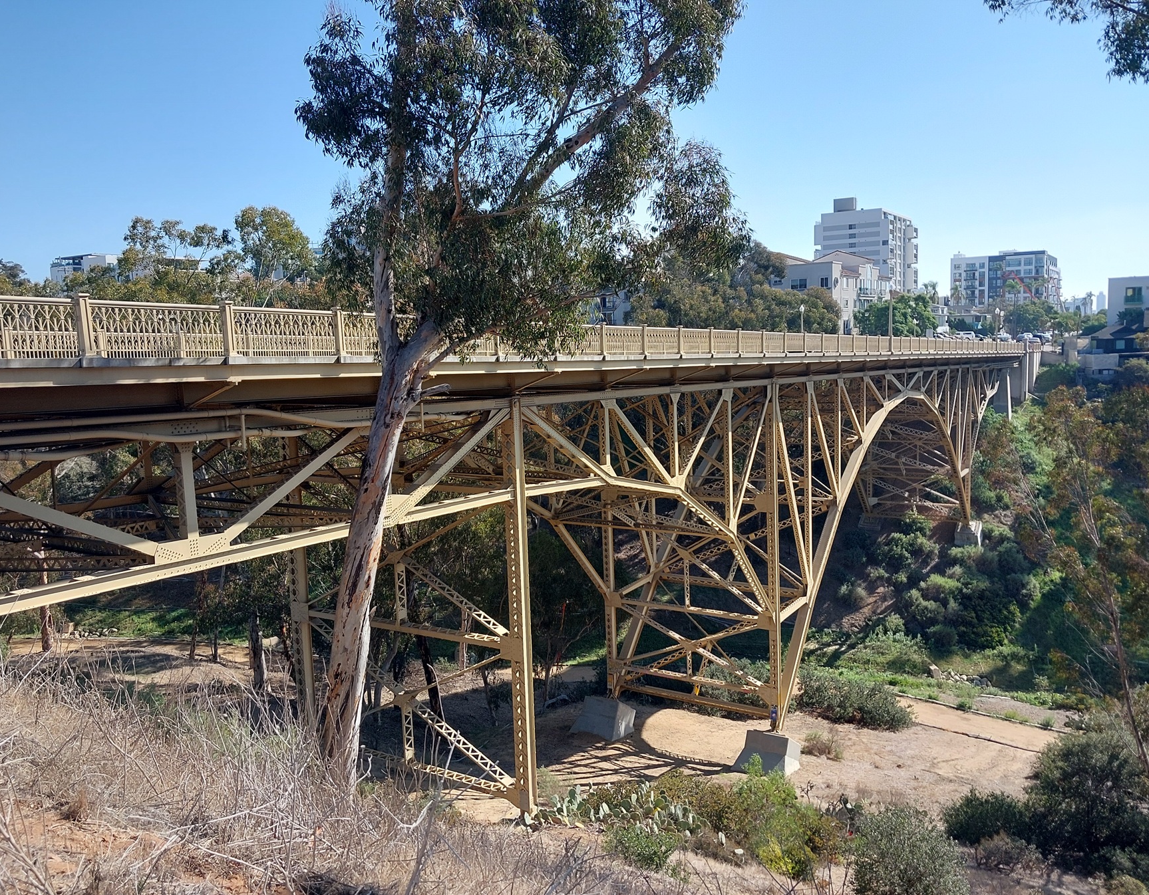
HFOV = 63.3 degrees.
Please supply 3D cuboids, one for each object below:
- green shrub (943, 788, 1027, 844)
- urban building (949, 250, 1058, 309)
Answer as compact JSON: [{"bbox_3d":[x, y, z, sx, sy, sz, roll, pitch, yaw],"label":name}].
[{"bbox_3d":[20.611,18.297,46.793,3.967,2.100,3.174,2,8,32],"label":"green shrub"},{"bbox_3d":[153.720,-54.224,331.594,30.000,26.600,42.000,2,8,32],"label":"urban building"}]

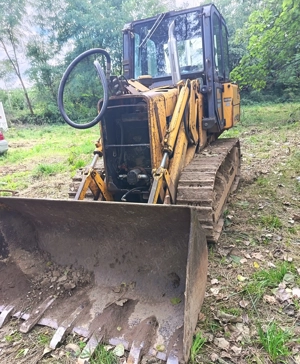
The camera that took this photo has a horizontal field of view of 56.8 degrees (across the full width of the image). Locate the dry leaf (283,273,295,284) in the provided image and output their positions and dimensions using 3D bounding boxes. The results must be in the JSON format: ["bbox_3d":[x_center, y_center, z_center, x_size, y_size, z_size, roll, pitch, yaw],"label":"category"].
[{"bbox_3d":[1.285,0.892,2.563,0.095,0.018,0.126,3,18,27],"label":"dry leaf"}]

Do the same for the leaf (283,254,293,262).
[{"bbox_3d":[1.374,0.765,2.762,0.074,0.030,0.083,-15,18,-33],"label":"leaf"}]

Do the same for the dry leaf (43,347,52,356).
[{"bbox_3d":[-0.716,1.172,1.924,0.062,0.025,0.043,-15,18,-34],"label":"dry leaf"}]

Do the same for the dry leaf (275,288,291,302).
[{"bbox_3d":[1.129,0.963,2.353,0.119,0.025,0.107,3,18,27],"label":"dry leaf"}]

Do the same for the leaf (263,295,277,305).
[{"bbox_3d":[0.959,0.942,2.228,0.093,0.030,0.072,2,16,24],"label":"leaf"}]

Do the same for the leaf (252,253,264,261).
[{"bbox_3d":[1.114,0.763,2.855,0.128,0.030,0.082,6,18,36],"label":"leaf"}]

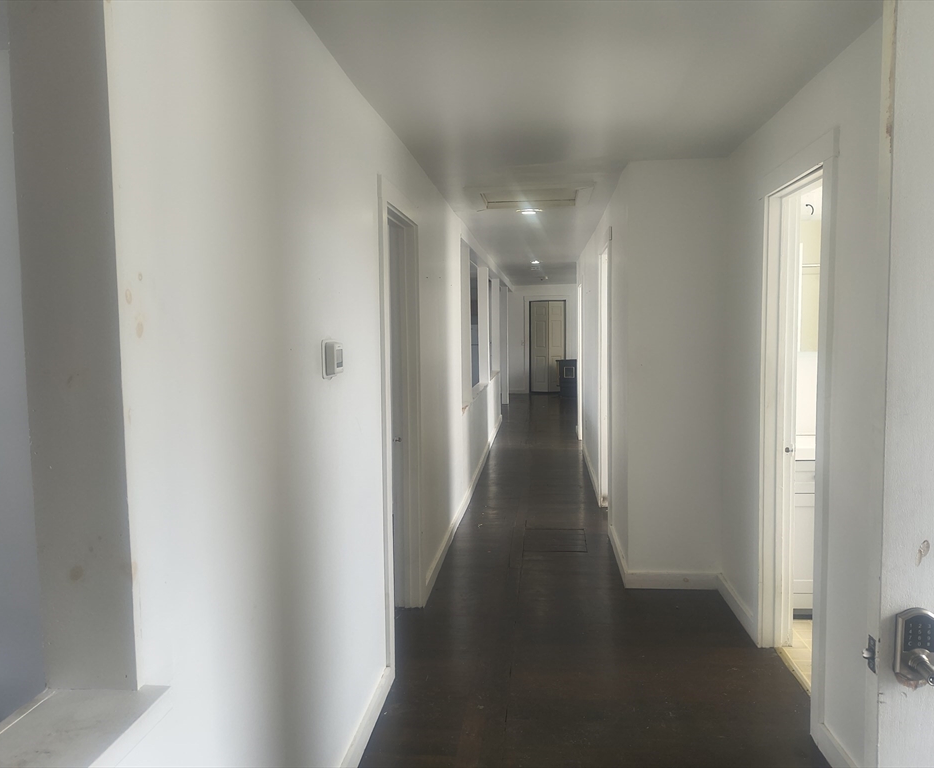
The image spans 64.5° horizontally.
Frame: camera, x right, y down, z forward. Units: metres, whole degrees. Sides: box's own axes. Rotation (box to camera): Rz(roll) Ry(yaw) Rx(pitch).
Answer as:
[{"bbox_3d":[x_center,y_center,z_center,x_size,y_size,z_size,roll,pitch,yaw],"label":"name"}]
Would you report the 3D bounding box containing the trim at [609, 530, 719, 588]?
[{"bbox_3d":[1.216,1.089,4.709,0.525,0.090,1.025,0,4,6],"label":"trim"}]

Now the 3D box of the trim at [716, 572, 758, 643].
[{"bbox_3d":[1.399,1.152,3.853,0.020,0.090,0.665,0,4,6],"label":"trim"}]

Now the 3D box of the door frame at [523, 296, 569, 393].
[{"bbox_3d":[1.764,-0.859,16.389,1.012,2.160,0.120,0,4,6],"label":"door frame"}]

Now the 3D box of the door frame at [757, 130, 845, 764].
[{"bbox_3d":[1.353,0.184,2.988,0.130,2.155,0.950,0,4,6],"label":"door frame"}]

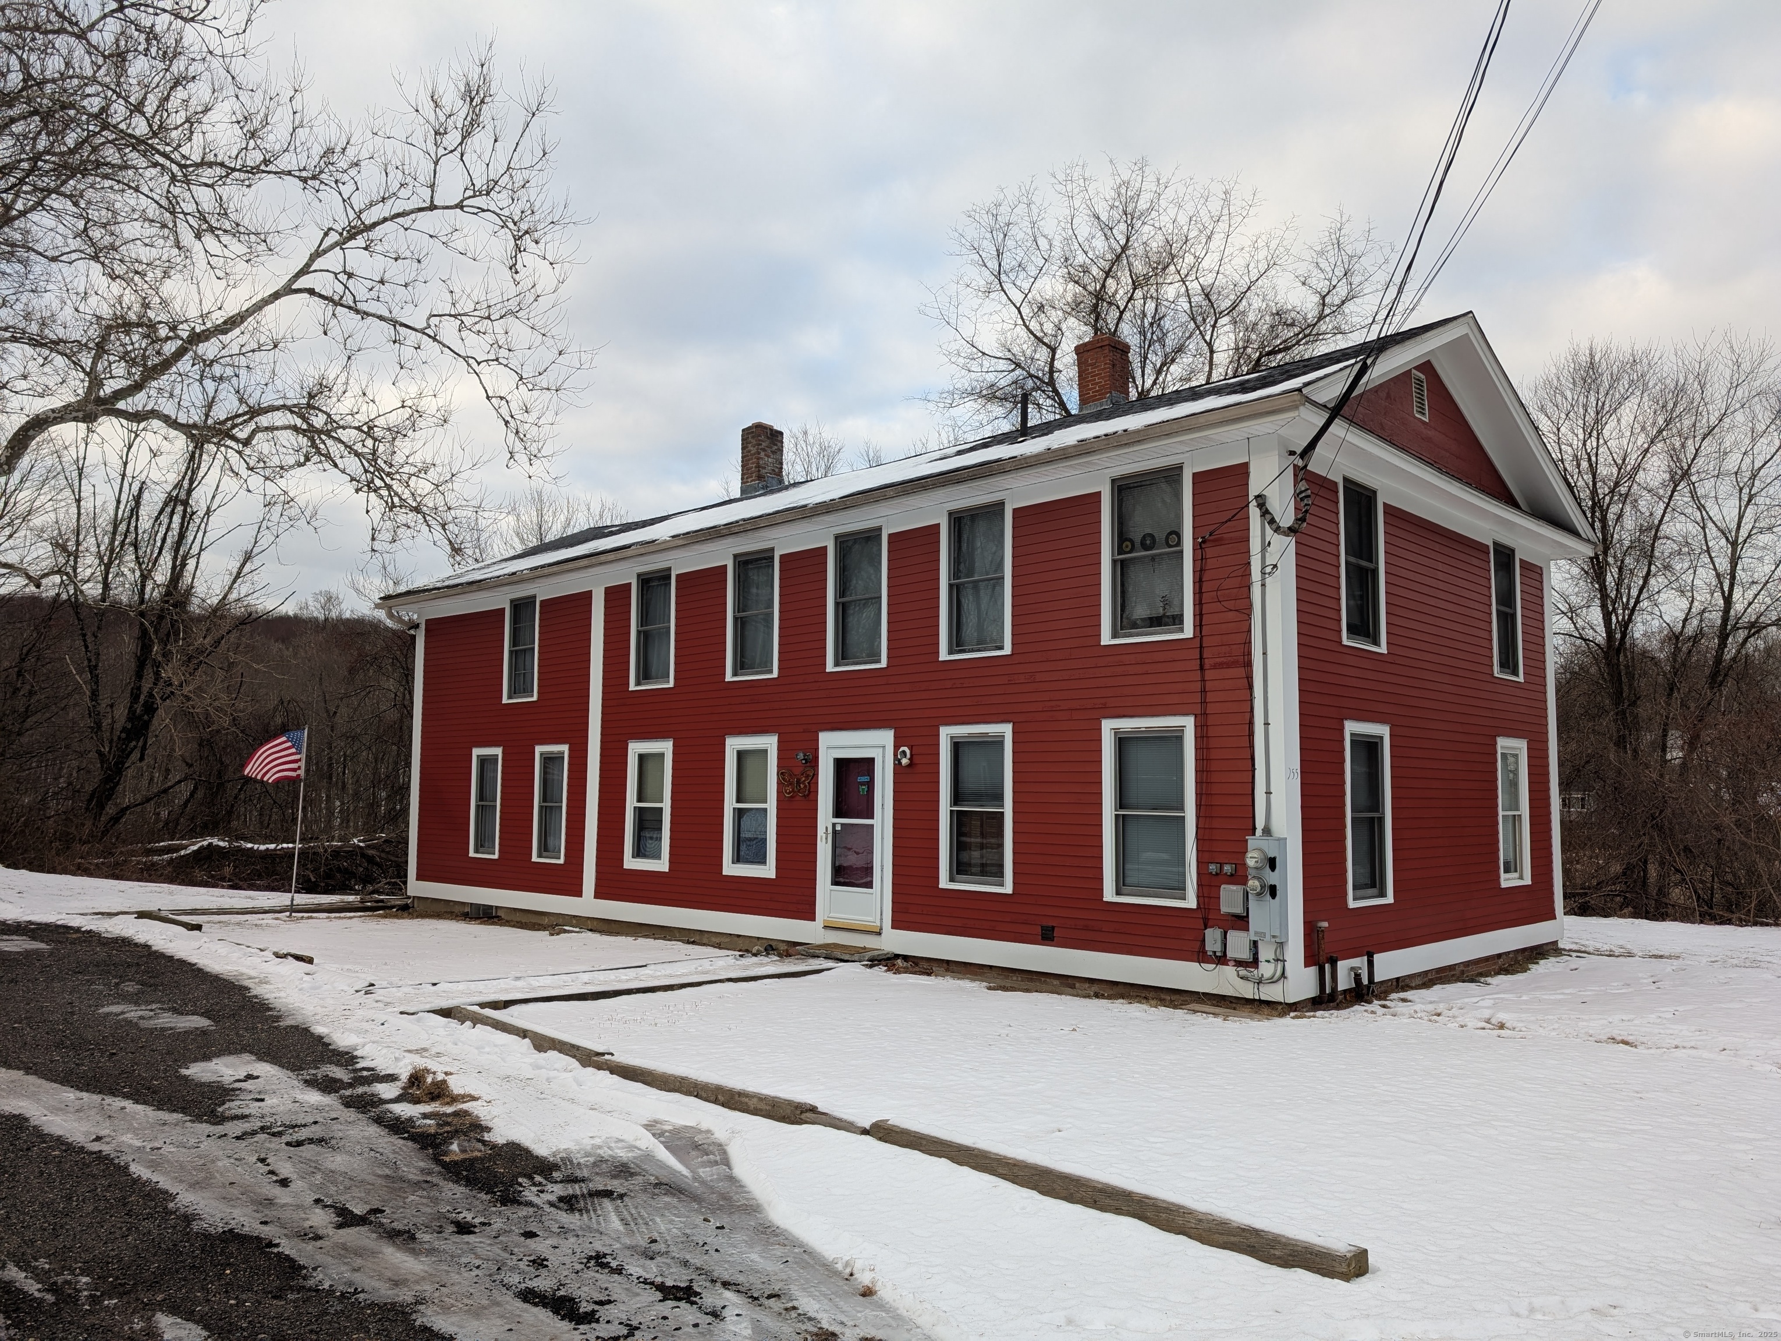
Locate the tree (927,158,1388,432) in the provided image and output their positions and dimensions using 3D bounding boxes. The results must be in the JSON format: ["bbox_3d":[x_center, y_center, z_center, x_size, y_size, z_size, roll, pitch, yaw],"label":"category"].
[{"bbox_3d":[6.048,-3.325,27.497,10.085,16.974,9.581,0,-6,0],"label":"tree"}]

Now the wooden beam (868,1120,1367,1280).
[{"bbox_3d":[0.867,2.354,5.688,2.697,0.140,0.160,-5,-8,44],"label":"wooden beam"}]

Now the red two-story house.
[{"bbox_3d":[0.111,0.084,19.189,17.383,7.620,8.633,-5,-8,44],"label":"red two-story house"}]

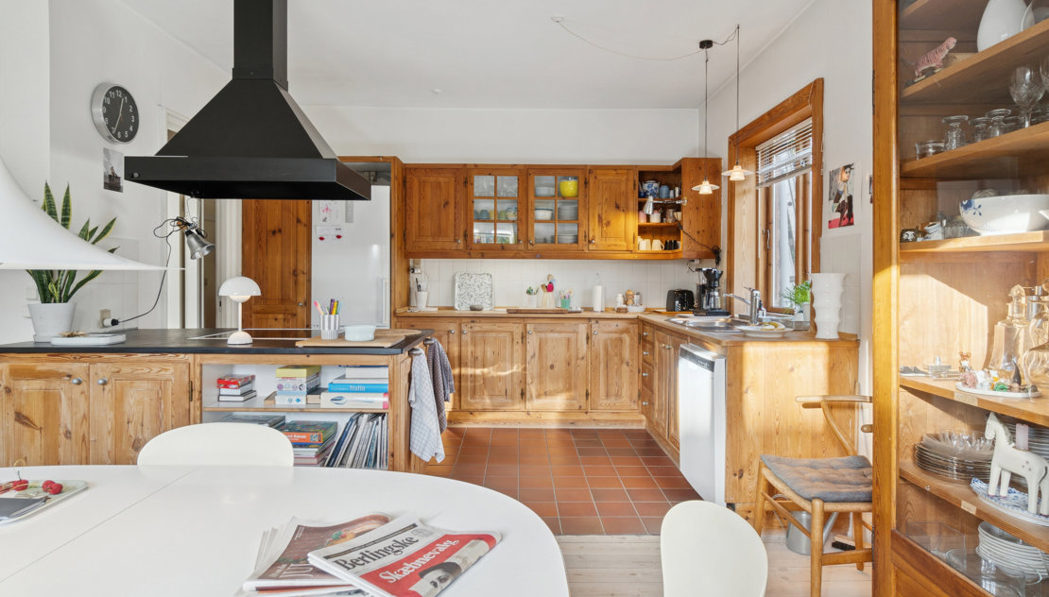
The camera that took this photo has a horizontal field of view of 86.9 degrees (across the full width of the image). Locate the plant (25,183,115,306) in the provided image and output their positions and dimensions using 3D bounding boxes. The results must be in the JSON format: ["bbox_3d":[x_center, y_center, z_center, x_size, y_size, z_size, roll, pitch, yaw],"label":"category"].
[{"bbox_3d":[-2.128,-0.260,2.600,0.360,0.540,0.300,0,3,-1],"label":"plant"}]

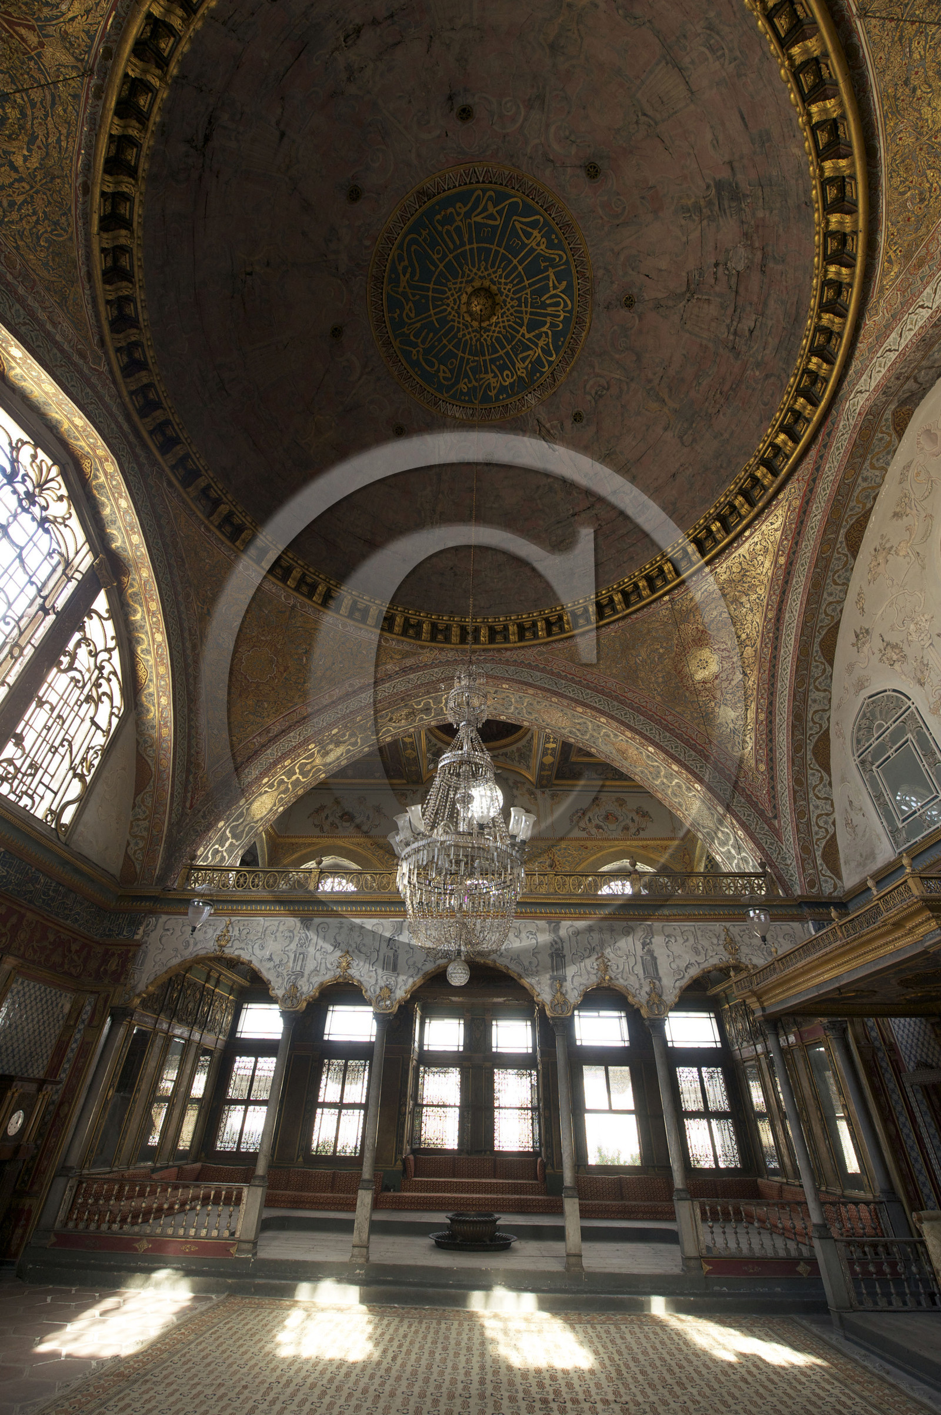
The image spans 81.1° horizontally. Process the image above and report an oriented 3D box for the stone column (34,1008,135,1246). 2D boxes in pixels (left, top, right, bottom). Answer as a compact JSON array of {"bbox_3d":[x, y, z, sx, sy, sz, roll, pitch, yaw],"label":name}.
[{"bbox_3d":[-5.333,5.646,7.638,0.280,2.600,0.280,0,-37,2],"label":"stone column"}]

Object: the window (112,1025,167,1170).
[{"bbox_3d":[-5.214,6.151,8.716,0.119,1.768,0.561,0,-38,2],"label":"window"}]

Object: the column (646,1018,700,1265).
[{"bbox_3d":[2.656,5.596,7.317,0.260,2.570,0.260,0,-37,2],"label":"column"}]

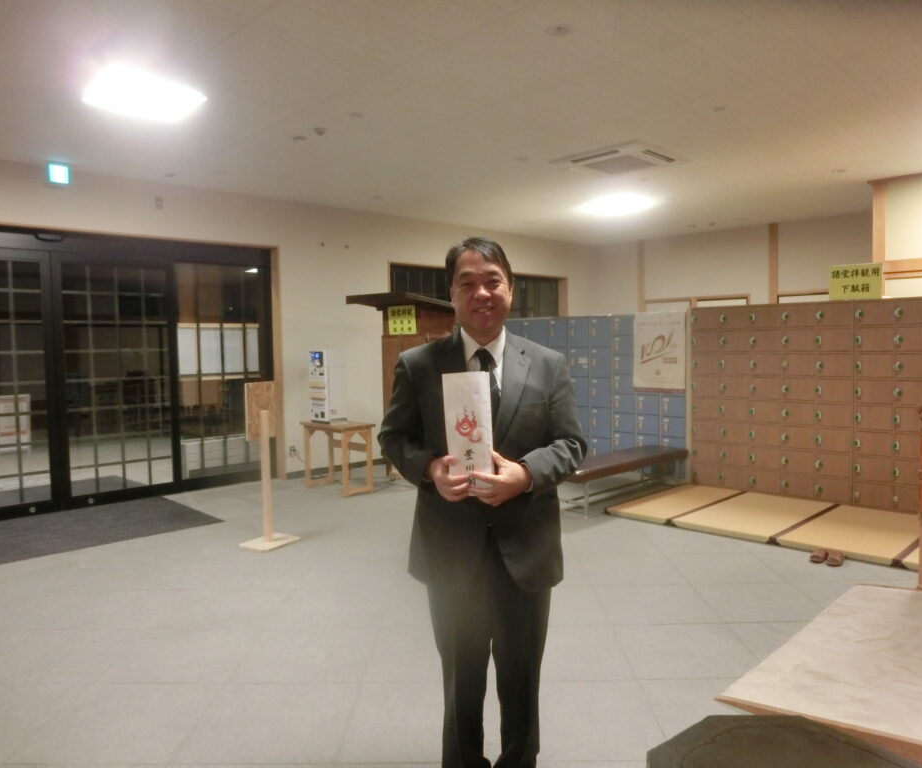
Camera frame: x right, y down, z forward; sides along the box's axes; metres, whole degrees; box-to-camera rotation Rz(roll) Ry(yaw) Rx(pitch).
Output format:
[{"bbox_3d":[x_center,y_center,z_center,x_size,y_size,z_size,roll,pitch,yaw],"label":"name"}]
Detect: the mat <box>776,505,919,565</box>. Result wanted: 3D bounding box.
[{"bbox_3d":[3.000,1.103,5.281,1.400,0.056,0.800,-4,5,-44],"label":"mat"}]

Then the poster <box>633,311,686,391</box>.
[{"bbox_3d":[1.999,-0.327,7.141,0.012,0.785,0.570,-4,5,-44],"label":"poster"}]

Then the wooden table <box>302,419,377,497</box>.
[{"bbox_3d":[-1.260,0.745,7.242,0.410,0.680,0.810,-4,5,-44],"label":"wooden table"}]

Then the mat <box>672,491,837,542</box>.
[{"bbox_3d":[2.432,1.079,5.844,1.390,0.056,0.810,-4,5,-44],"label":"mat"}]

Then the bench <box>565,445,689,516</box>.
[{"bbox_3d":[1.450,0.881,6.536,1.720,0.400,0.440,-4,5,-44],"label":"bench"}]

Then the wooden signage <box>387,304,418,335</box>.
[{"bbox_3d":[-0.622,-0.662,7.377,0.012,0.297,0.435,-4,5,-44],"label":"wooden signage"}]

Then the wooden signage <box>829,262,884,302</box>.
[{"bbox_3d":[3.265,-0.849,5.879,0.015,0.290,0.405,-4,5,-44],"label":"wooden signage"}]

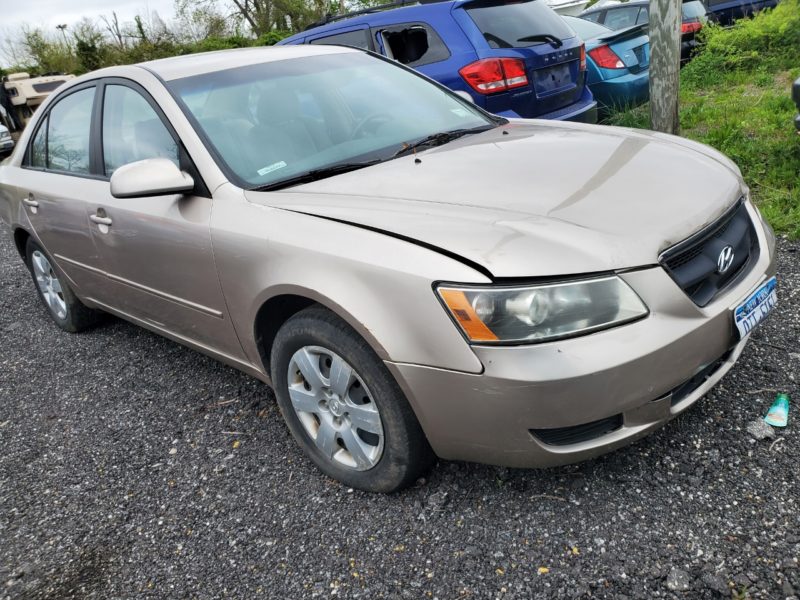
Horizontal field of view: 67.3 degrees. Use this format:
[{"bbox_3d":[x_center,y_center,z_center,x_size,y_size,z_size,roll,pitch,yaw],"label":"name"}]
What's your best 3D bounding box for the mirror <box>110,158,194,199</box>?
[{"bbox_3d":[-0.829,-0.413,2.028,0.180,0.135,0.210,13,29,42],"label":"mirror"}]

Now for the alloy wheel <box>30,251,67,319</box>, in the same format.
[{"bbox_3d":[-2.155,-0.108,3.805,0.445,0.445,0.140,13,29,42],"label":"alloy wheel"}]

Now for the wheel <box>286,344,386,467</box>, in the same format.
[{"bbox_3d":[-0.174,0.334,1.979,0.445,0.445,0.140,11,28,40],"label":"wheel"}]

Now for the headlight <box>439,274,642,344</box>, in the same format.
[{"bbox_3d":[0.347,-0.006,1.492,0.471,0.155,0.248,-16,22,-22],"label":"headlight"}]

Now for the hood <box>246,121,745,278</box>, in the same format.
[{"bbox_3d":[0.453,-0.442,2.161,1.300,0.280,1.520,13,29,42],"label":"hood"}]

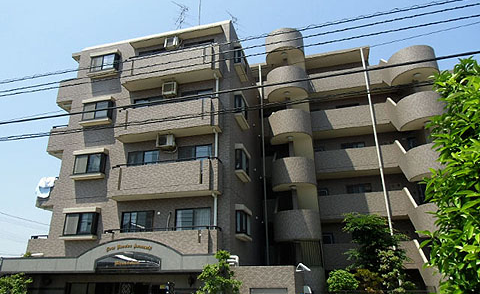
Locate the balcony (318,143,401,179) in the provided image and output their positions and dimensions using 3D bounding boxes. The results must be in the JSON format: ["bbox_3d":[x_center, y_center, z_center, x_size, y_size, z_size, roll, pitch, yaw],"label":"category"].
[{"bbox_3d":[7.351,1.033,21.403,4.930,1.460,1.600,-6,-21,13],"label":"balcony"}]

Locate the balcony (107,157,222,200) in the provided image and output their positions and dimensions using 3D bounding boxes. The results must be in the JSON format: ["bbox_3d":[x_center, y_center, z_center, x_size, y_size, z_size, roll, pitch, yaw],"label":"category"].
[{"bbox_3d":[-3.202,1.518,14.388,4.990,1.420,1.100,-6,-21,13],"label":"balcony"}]

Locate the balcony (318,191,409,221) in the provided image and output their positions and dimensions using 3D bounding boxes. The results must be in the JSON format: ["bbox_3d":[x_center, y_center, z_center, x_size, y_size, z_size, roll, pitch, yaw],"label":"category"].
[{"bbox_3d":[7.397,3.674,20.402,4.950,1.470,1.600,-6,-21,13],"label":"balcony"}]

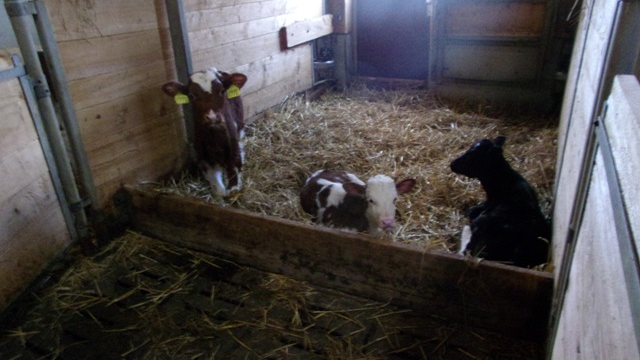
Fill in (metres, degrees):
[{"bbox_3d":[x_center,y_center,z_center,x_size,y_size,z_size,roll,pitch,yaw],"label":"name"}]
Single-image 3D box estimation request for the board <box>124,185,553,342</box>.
[{"bbox_3d":[-0.156,0.363,2.463,2.506,0.337,0.045,9,26,27],"label":"board"}]

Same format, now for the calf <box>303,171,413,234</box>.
[{"bbox_3d":[0.188,0.035,2.498,0.420,0.350,0.700,-23,30,-39],"label":"calf"}]

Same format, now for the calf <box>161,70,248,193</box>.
[{"bbox_3d":[-0.602,-0.354,2.935,0.400,0.785,0.950,-5,23,-5],"label":"calf"}]

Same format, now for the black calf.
[{"bbox_3d":[0.835,0.040,2.167,0.450,0.510,0.680,2,23,13],"label":"black calf"}]

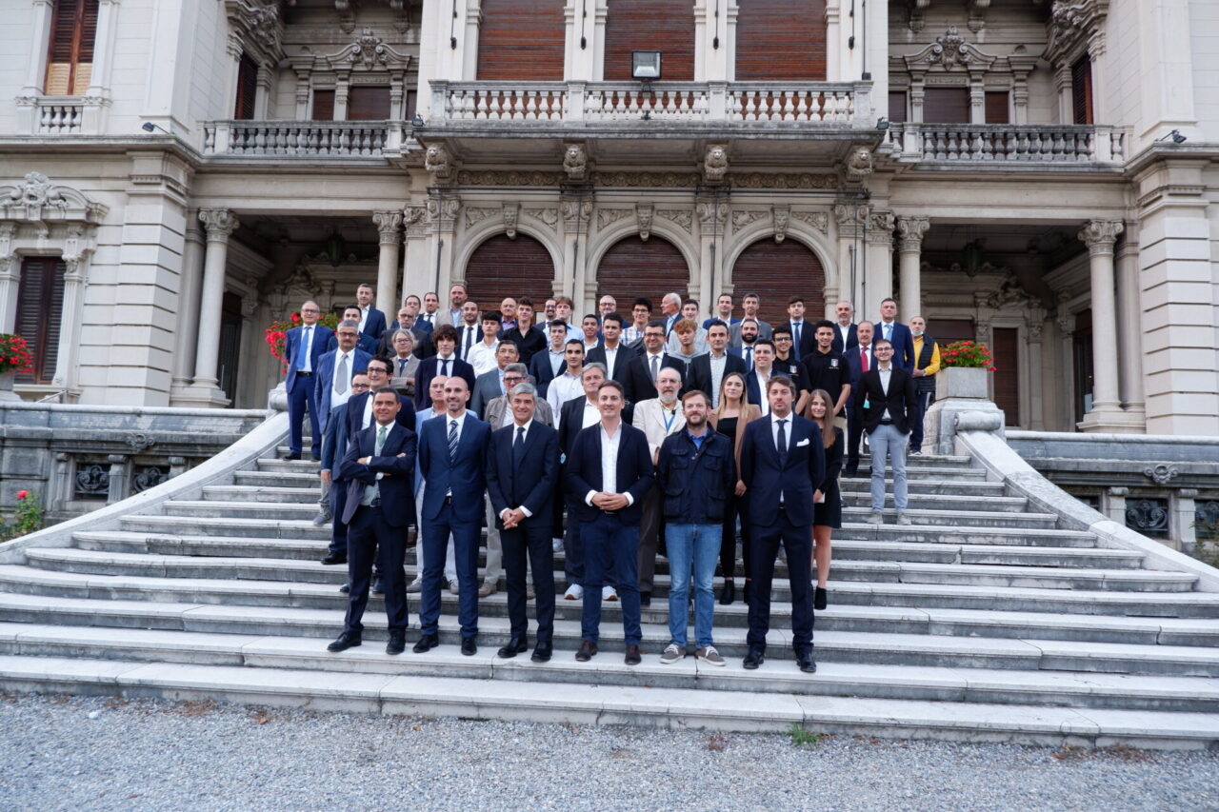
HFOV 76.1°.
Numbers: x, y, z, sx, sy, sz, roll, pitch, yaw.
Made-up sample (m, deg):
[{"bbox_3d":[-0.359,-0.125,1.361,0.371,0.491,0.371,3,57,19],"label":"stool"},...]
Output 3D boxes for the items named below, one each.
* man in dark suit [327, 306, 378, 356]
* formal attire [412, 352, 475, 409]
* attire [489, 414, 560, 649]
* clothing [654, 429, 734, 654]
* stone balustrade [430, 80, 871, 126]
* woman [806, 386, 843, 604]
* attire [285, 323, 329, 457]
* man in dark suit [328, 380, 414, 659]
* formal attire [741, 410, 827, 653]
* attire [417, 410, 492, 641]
[{"bbox_3d":[-2.633,-0.155,7.998,0.510,1.787,0.340,3,-6,-11],"label":"man in dark suit"},{"bbox_3d":[-1.482,0.270,7.026,0.530,1.504,0.300,3,-6,-9],"label":"formal attire"},{"bbox_3d":[-0.560,0.854,5.177,0.490,1.562,0.310,1,-6,9],"label":"attire"},{"bbox_3d":[0.558,0.853,5.037,0.520,1.400,0.320,1,-6,5],"label":"clothing"},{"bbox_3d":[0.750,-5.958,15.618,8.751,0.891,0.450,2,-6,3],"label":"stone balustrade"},{"bbox_3d":[1.575,0.674,5.762,0.400,1.616,0.300,1,-6,13],"label":"woman"},{"bbox_3d":[-3.266,-0.171,8.383,0.480,1.486,0.300,3,-6,-14],"label":"attire"},{"bbox_3d":[-1.556,0.732,5.149,0.550,1.712,0.360,3,-6,-8],"label":"man in dark suit"},{"bbox_3d":[1.135,0.849,5.113,0.560,1.631,0.310,1,-6,11],"label":"formal attire"},{"bbox_3d":[-1.037,0.796,5.212,0.480,1.509,0.300,2,-6,1],"label":"attire"}]

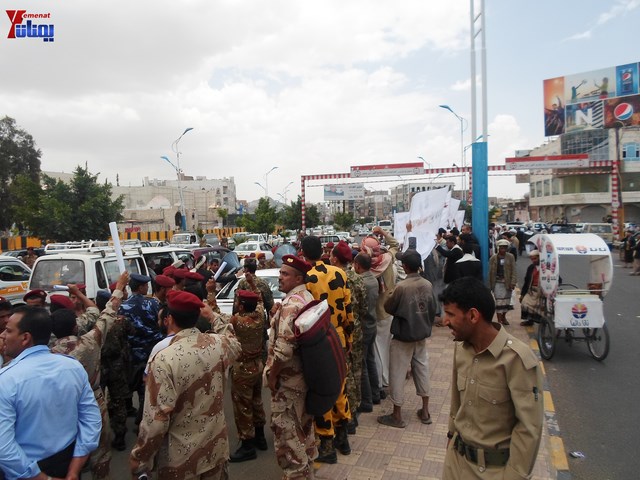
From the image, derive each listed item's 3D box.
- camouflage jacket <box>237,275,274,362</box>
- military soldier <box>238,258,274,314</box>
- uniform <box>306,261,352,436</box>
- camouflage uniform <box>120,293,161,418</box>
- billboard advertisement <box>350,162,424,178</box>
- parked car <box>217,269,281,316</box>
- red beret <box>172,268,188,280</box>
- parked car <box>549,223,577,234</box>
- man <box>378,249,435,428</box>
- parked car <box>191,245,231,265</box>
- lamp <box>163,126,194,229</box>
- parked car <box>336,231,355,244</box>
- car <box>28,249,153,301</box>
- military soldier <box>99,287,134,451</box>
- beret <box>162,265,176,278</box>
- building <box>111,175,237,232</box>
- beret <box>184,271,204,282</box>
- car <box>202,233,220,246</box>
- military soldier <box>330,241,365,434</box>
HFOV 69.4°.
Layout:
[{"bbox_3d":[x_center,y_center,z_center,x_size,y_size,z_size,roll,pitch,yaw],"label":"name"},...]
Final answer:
[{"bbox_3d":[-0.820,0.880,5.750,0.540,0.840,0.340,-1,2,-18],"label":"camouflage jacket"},{"bbox_3d":[-0.955,1.178,6.950,0.520,1.760,0.380,-1,2,-12],"label":"military soldier"},{"bbox_3d":[0.077,0.880,3.750,0.500,1.400,0.350,-2,2,-27],"label":"uniform"},{"bbox_3d":[-1.931,1.249,5.000,0.520,1.340,0.400,-1,1,23],"label":"camouflage uniform"},{"bbox_3d":[4.162,-4.255,28.500,4.500,0.700,0.150,-1,2,14],"label":"billboard advertisement"},{"bbox_3d":[-0.880,1.172,8.500,1.700,1.400,4.400,-1,1,9],"label":"parked car"},{"bbox_3d":[-1.751,0.433,5.800,0.240,0.130,0.260,-1,1,18],"label":"red beret"},{"bbox_3d":[21.511,-0.508,41.000,1.750,1.650,4.400,0,2,30],"label":"parked car"},{"bbox_3d":[0.814,0.918,4.350,0.520,1.680,0.420,-2,1,-24],"label":"man"},{"bbox_3d":[-3.954,1.055,17.000,1.750,1.500,4.400,-1,1,20],"label":"parked car"},{"bbox_3d":[-14.389,-5.104,47.000,3.200,12.200,0.700,-1,2,0],"label":"lamp"},{"bbox_3d":[2.067,0.126,39.000,1.750,1.600,4.400,-2,2,-14],"label":"parked car"},{"bbox_3d":[-5.900,1.119,13.000,1.620,1.800,4.100,-1,2,5],"label":"car"},{"bbox_3d":[-2.010,1.251,4.500,0.470,1.600,0.380,-1,1,14],"label":"military soldier"},{"bbox_3d":[-2.210,0.456,6.800,0.250,0.150,0.270,0,2,30],"label":"beret"},{"bbox_3d":[-36.451,-6.853,115.000,31.000,15.600,20.000,-2,1,-12],"label":"building"},{"bbox_3d":[-1.521,0.442,5.600,0.250,0.130,0.260,-1,1,18],"label":"beret"},{"bbox_3d":[-10.798,0.161,46.000,1.750,1.600,4.400,-1,2,0],"label":"car"},{"bbox_3d":[0.259,0.877,4.200,0.460,1.720,0.360,-2,1,-18],"label":"military soldier"}]

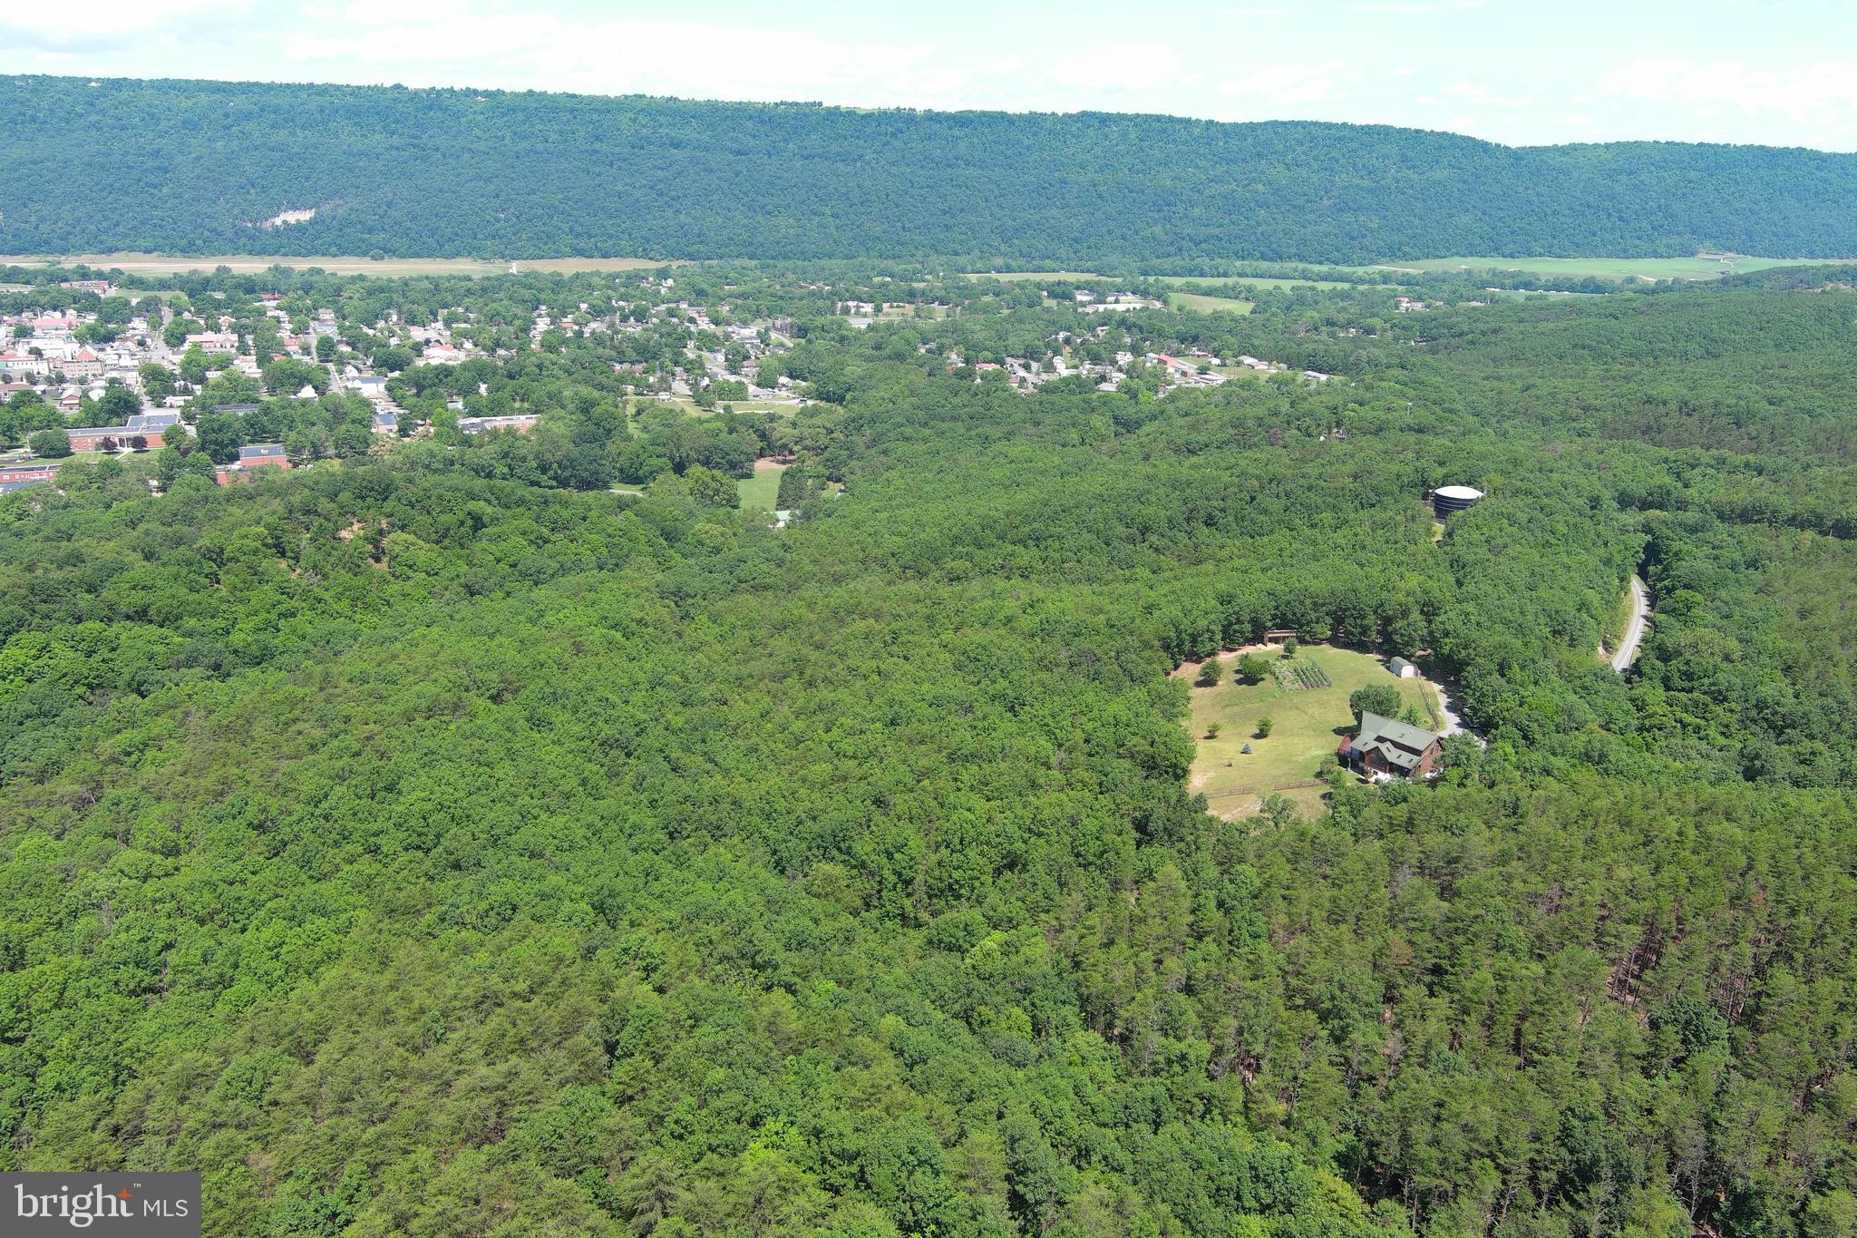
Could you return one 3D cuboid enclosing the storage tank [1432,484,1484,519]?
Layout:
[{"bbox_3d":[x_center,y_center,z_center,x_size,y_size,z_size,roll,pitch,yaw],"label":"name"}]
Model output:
[{"bbox_3d":[166.574,-36.256,470.000,15.200,8.600,15.200,6,18,19],"label":"storage tank"}]

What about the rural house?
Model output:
[{"bbox_3d":[92.474,25.107,298.437,12.700,8.700,18.300,-14,23,-37],"label":"rural house"}]

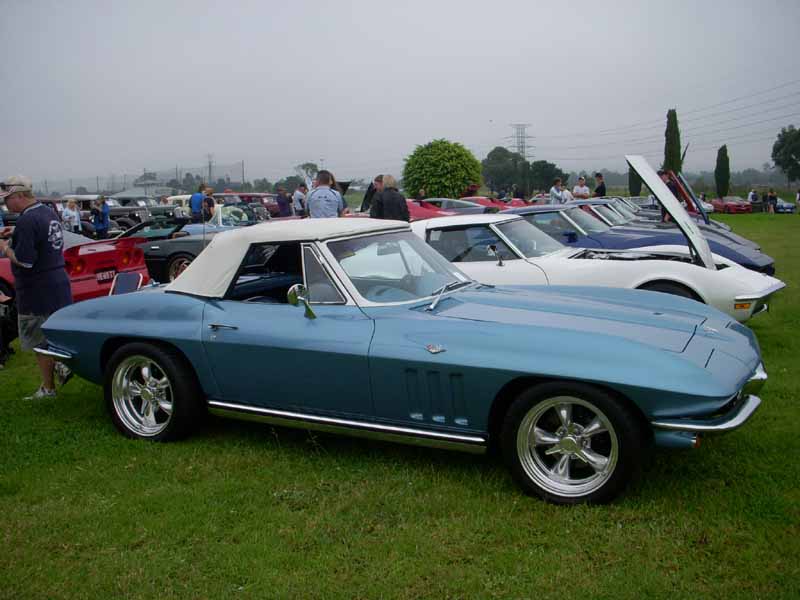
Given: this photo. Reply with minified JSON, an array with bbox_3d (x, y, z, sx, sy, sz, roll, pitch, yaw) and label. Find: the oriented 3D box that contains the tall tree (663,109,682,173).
[{"bbox_3d":[26.388,-14.076,85.587,1.750,8.900,1.750,0,8,0],"label":"tall tree"}]

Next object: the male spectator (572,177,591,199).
[{"bbox_3d":[5.486,-2.844,26.609,0.550,1.760,0.360,1,7,12],"label":"male spectator"}]

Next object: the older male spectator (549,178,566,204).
[{"bbox_3d":[4.642,-2.734,26.108,0.380,1.740,0.500,5,9,36],"label":"older male spectator"}]

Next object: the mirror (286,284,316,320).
[{"bbox_3d":[-0.490,0.005,4.502,0.135,0.185,0.120,3,8,25],"label":"mirror"}]

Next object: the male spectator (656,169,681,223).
[{"bbox_3d":[5.450,-1.737,17.911,0.400,1.770,0.500,0,7,6],"label":"male spectator"}]

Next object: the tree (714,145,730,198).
[{"bbox_3d":[26.502,-10.318,72.308,1.250,4.900,1.250,0,7,0],"label":"tree"}]

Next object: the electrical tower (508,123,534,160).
[{"bbox_3d":[66.409,-78.433,480.000,15.000,38.000,8.000,-4,8,-23],"label":"electrical tower"}]

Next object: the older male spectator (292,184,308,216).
[{"bbox_3d":[-2.485,-2.068,22.109,0.380,1.730,0.500,-1,7,-3],"label":"older male spectator"}]

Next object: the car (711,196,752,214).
[{"bbox_3d":[22.649,-6.456,60.000,1.800,1.200,4.400,-1,7,-5],"label":"car"}]

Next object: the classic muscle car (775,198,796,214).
[{"bbox_3d":[27.619,-6.758,63.000,1.780,1.220,4.400,-2,7,-14],"label":"classic muscle car"}]

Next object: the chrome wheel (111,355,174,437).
[{"bbox_3d":[-1.448,0.545,5.175,0.470,0.470,0.200,3,8,25],"label":"chrome wheel"}]

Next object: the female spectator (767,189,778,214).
[{"bbox_3d":[23.756,-6.260,56.109,0.480,1.650,0.360,1,8,6],"label":"female spectator"}]

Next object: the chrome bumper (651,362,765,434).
[{"bbox_3d":[1.647,0.423,4.510,0.440,0.160,1.620,3,8,25],"label":"chrome bumper"}]

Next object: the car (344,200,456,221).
[{"bbox_3d":[-0.431,-1.642,19.579,4.500,1.190,1.800,3,8,24],"label":"car"}]

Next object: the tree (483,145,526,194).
[{"bbox_3d":[18.020,-22.204,150.000,7.900,8.600,7.900,-1,7,0],"label":"tree"}]

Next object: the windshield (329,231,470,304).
[{"bbox_3d":[0.041,-0.195,5.105,0.500,0.380,1.360,3,8,26],"label":"windshield"}]

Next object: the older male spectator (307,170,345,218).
[{"bbox_3d":[-1.108,-1.035,13.117,0.550,1.780,0.360,0,8,3],"label":"older male spectator"}]

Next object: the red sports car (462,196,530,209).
[{"bbox_3d":[2.842,-3.256,33.075,4.500,1.200,1.780,3,8,26],"label":"red sports car"}]

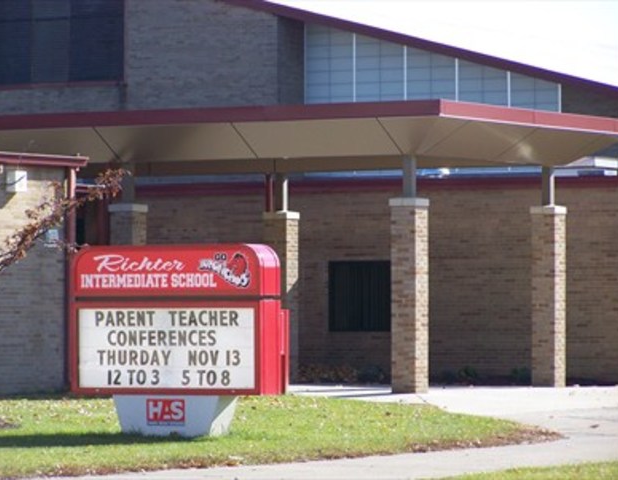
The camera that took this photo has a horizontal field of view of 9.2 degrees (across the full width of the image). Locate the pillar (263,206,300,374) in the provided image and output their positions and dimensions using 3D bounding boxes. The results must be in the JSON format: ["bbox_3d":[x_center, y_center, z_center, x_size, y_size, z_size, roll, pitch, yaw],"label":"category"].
[{"bbox_3d":[-0.435,0.956,62.284,0.425,2.798,0.425,-1,-1,30],"label":"pillar"}]

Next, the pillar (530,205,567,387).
[{"bbox_3d":[3.731,0.890,59.879,0.425,2.798,0.425,-1,-1,30],"label":"pillar"}]

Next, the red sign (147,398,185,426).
[{"bbox_3d":[-1.483,1.798,40.261,0.475,0.281,0.020,-1,-1,30],"label":"red sign"}]

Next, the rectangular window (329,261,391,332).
[{"bbox_3d":[0.870,0.964,65.996,1.236,1.220,0.100,-1,-1,30],"label":"rectangular window"}]

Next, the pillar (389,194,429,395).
[{"bbox_3d":[1.459,0.808,55.679,0.425,2.798,0.425,-1,-1,30],"label":"pillar"}]

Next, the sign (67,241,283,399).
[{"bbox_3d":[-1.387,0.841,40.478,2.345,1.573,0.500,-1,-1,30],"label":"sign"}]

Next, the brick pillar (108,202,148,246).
[{"bbox_3d":[-2.715,0.874,58.049,0.425,2.798,0.425,-1,-1,30],"label":"brick pillar"}]

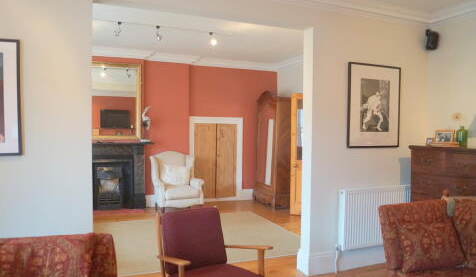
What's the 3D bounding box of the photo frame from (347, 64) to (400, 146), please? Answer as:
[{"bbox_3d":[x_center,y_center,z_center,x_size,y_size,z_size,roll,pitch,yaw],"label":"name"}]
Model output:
[{"bbox_3d":[1.406,-0.323,3.640,0.655,0.830,0.030,0,2,-20],"label":"photo frame"}]

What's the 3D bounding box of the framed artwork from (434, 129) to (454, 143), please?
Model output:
[{"bbox_3d":[1.945,-0.016,3.349,0.030,0.125,0.175,-1,3,-43],"label":"framed artwork"}]

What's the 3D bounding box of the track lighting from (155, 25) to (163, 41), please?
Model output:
[{"bbox_3d":[-0.997,-1.324,4.474,0.095,0.200,0.095,-1,3,-36],"label":"track lighting"}]

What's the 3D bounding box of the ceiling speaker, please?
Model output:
[{"bbox_3d":[2.017,-1.026,3.708,0.110,0.200,0.120,1,11,4],"label":"ceiling speaker"}]

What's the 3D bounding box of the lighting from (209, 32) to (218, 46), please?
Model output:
[{"bbox_3d":[-0.324,-1.304,4.715,0.110,0.180,0.110,0,2,-11],"label":"lighting"}]

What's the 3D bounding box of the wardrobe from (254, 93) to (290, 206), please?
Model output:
[{"bbox_3d":[0.685,0.189,6.554,0.490,2.066,0.900,0,2,-20],"label":"wardrobe"}]

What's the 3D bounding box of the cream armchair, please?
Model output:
[{"bbox_3d":[-1.027,0.716,6.119,0.800,0.993,0.700,0,2,-26],"label":"cream armchair"}]

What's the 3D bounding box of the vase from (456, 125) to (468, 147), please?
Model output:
[{"bbox_3d":[2.013,-0.009,3.201,0.100,0.195,0.100,0,2,-20],"label":"vase"}]

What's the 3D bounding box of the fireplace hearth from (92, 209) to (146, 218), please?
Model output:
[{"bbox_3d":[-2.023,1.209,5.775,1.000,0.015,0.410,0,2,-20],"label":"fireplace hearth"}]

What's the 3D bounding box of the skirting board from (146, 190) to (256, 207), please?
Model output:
[{"bbox_3d":[-0.673,1.103,6.584,2.103,0.210,0.040,0,2,-20],"label":"skirting board"}]

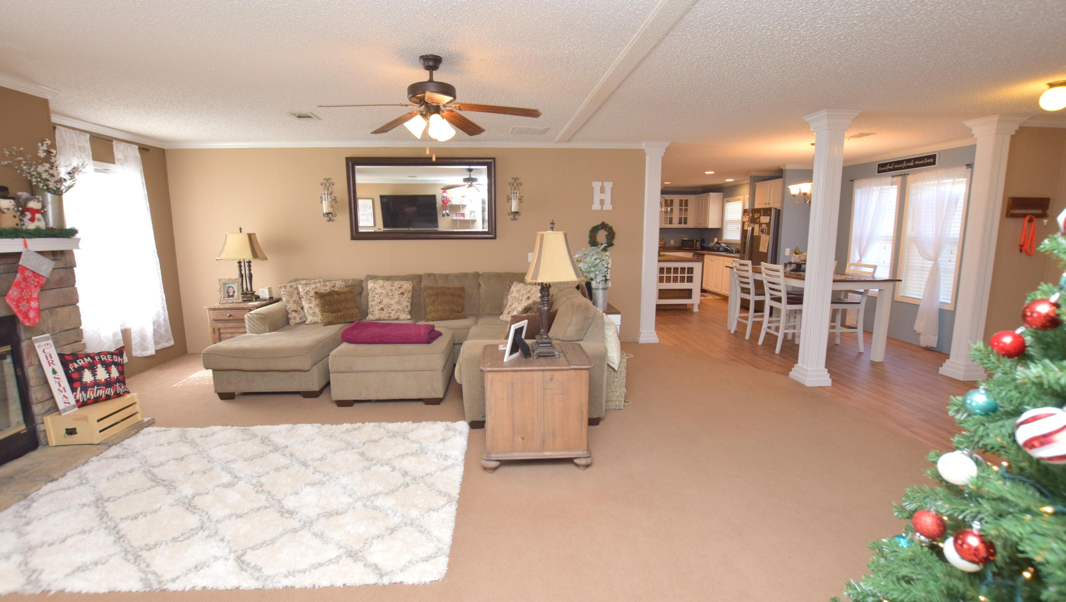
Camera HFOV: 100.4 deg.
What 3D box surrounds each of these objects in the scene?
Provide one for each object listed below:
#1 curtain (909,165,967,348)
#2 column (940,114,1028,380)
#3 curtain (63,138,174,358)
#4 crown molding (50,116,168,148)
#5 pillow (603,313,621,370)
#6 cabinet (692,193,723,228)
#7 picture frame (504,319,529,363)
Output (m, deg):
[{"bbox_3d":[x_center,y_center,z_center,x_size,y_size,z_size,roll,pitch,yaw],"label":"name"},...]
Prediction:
[{"bbox_3d":[4.675,-0.505,5.280,0.110,2.140,0.730,-1,9,-5],"label":"curtain"},{"bbox_3d":[4.261,-0.469,4.265,0.285,2.455,0.285,-1,8,-5],"label":"column"},{"bbox_3d":[-3.867,-0.443,4.183,0.120,2.100,1.070,-1,9,-5],"label":"curtain"},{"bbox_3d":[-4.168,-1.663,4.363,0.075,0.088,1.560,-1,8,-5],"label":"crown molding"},{"bbox_3d":[0.582,0.304,3.663,0.150,0.440,0.430,-12,10,-12],"label":"pillow"},{"bbox_3d":[4.152,-2.125,10.513,0.350,0.820,0.740,-1,9,-5],"label":"cabinet"},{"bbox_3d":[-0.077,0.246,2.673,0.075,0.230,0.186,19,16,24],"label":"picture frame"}]

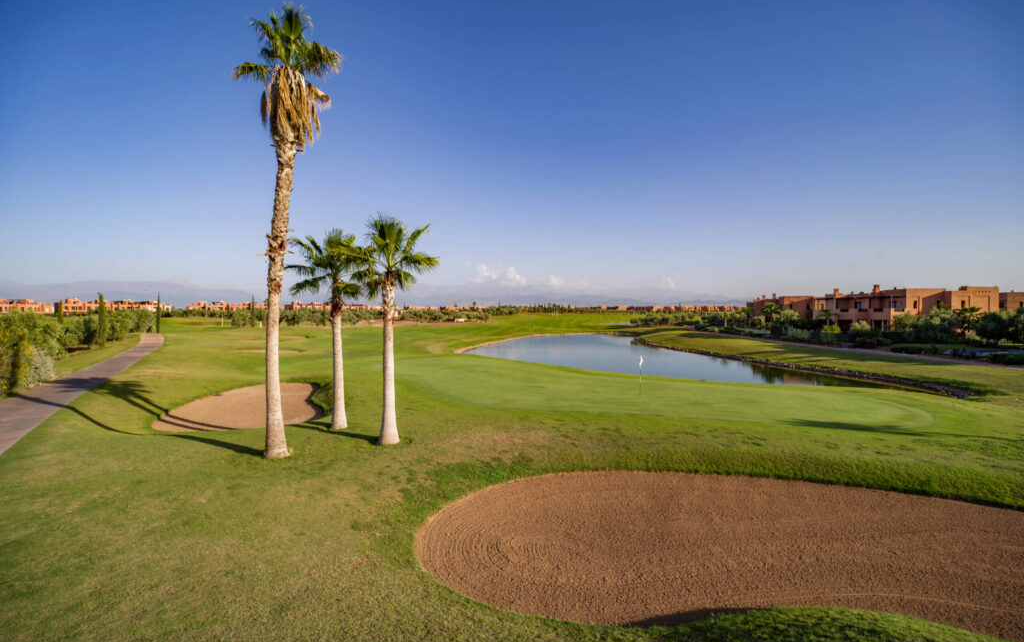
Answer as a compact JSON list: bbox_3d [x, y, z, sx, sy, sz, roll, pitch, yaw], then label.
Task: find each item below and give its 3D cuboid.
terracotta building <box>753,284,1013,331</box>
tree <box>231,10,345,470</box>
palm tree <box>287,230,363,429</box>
[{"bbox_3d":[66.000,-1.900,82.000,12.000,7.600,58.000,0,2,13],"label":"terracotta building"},{"bbox_3d":[-6.940,-2.700,13.200,3.400,13.900,3.400,0,2,0],"label":"tree"},{"bbox_3d":[-7.100,0.330,16.500,3.100,7.700,3.100,0,2,0],"label":"palm tree"}]

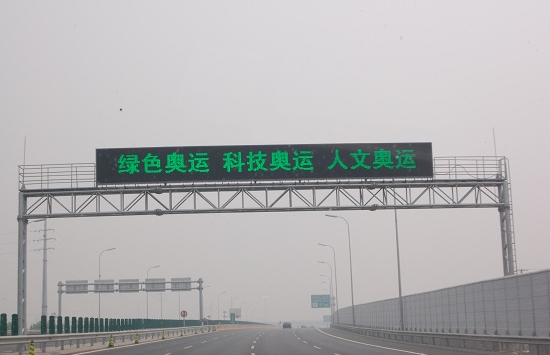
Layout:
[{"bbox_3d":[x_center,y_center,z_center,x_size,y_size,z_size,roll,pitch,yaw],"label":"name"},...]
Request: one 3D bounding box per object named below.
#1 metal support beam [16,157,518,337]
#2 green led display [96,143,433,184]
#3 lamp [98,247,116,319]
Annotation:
[{"bbox_3d":[-0.269,3.735,42.084,23.863,9.027,1.200,-1,-10,-3],"label":"metal support beam"},{"bbox_3d":[-0.450,-0.650,42.526,16.414,1.762,0.450,-1,-10,-3],"label":"green led display"},{"bbox_3d":[-31.390,21.299,163.134,3.194,16.109,0.380,-2,-10,3],"label":"lamp"}]

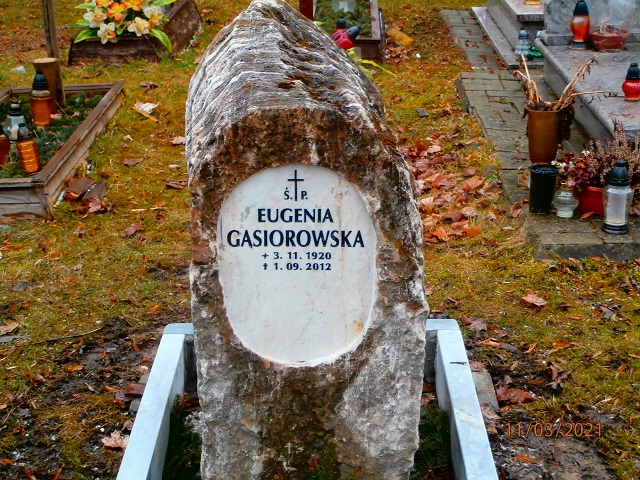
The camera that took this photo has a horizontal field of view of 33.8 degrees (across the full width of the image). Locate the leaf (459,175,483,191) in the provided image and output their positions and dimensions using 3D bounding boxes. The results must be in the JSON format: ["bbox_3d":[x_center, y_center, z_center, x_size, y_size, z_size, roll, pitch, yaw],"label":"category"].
[{"bbox_3d":[0.581,-0.220,4.028,0.105,0.030,0.100,0,22,0],"label":"leaf"}]

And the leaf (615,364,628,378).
[{"bbox_3d":[0.832,0.363,2.907,0.028,0.015,0.072,15,26,34],"label":"leaf"}]

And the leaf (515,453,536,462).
[{"bbox_3d":[0.493,0.522,2.526,0.052,0.010,0.022,14,26,32],"label":"leaf"}]

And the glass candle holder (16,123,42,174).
[{"bbox_3d":[-1.095,-0.353,3.958,0.078,0.189,0.078,-2,22,1],"label":"glass candle holder"}]

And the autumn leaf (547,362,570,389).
[{"bbox_3d":[0.620,0.351,2.729,0.058,0.040,0.075,0,22,0],"label":"autumn leaf"}]

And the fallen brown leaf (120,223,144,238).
[{"bbox_3d":[-0.700,-0.035,3.934,0.065,0.025,0.105,15,27,35],"label":"fallen brown leaf"}]

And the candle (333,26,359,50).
[{"bbox_3d":[0.155,-1.182,6.150,0.190,0.088,0.088,-35,20,-12],"label":"candle"}]

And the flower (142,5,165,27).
[{"bbox_3d":[-0.961,-1.296,6.083,0.120,0.120,0.060,-9,24,-21],"label":"flower"}]

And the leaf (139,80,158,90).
[{"bbox_3d":[-0.895,-0.804,5.517,0.095,0.035,0.080,0,22,0],"label":"leaf"}]

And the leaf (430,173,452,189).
[{"bbox_3d":[0.465,-0.230,4.065,0.095,0.035,0.085,0,22,0],"label":"leaf"}]

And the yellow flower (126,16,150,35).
[{"bbox_3d":[-1.040,-1.226,6.036,0.125,0.110,0.055,-4,23,-9],"label":"yellow flower"}]

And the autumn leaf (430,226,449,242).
[{"bbox_3d":[0.403,-0.018,3.550,0.062,0.030,0.070,0,22,0],"label":"autumn leaf"}]

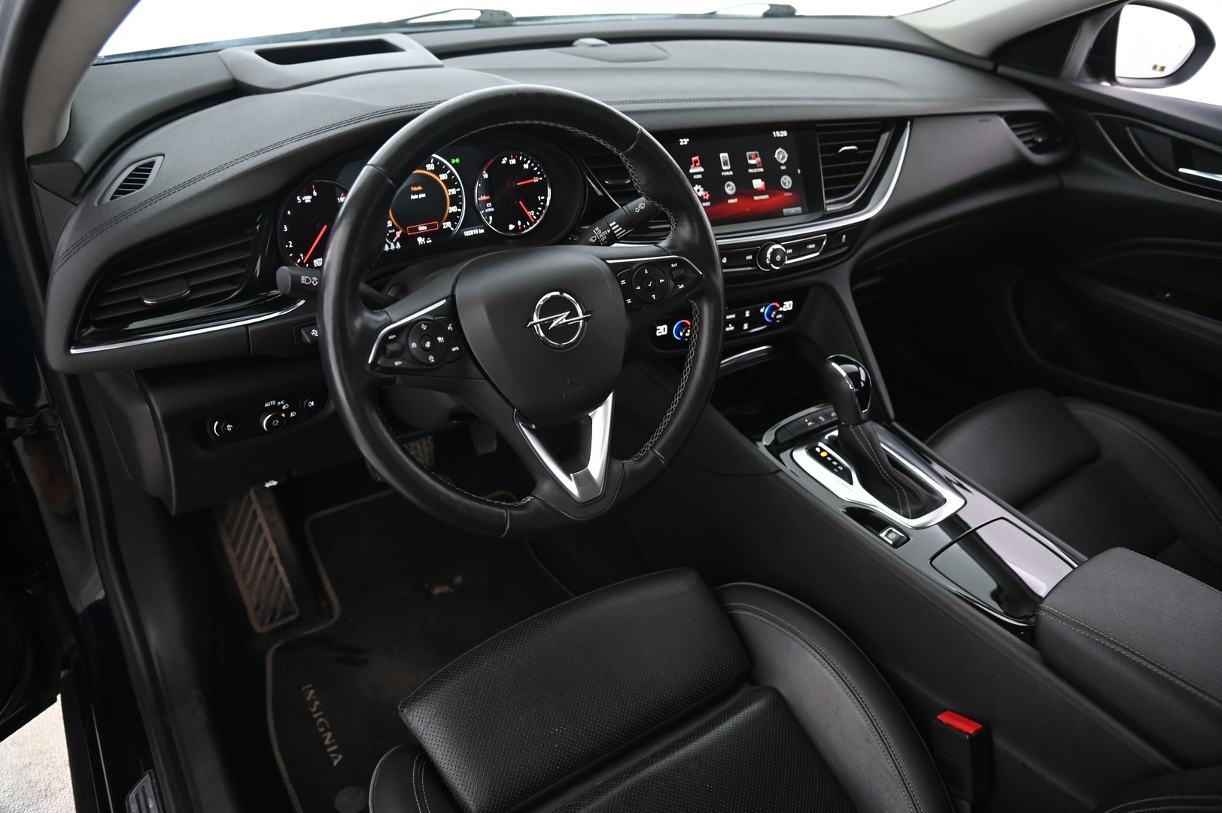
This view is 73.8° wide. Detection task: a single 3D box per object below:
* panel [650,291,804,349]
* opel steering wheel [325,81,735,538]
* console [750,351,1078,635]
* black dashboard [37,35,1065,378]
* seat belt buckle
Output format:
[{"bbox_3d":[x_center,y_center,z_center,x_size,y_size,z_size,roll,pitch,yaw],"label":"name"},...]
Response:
[{"bbox_3d":[0.154,-0.116,1.063,0.237,0.052,0.040,-12,26,-22],"label":"panel"},{"bbox_3d":[-0.065,-0.074,0.698,0.370,0.370,0.100,-17,18,-28],"label":"opel steering wheel"},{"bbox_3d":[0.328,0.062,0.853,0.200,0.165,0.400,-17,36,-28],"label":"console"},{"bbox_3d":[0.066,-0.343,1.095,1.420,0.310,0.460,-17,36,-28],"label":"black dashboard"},{"bbox_3d":[0.317,0.318,0.736,0.027,0.074,0.042,-17,16,-28],"label":"seat belt buckle"}]

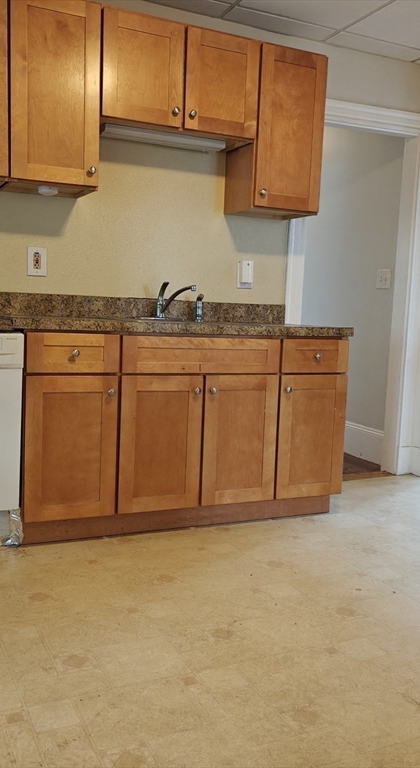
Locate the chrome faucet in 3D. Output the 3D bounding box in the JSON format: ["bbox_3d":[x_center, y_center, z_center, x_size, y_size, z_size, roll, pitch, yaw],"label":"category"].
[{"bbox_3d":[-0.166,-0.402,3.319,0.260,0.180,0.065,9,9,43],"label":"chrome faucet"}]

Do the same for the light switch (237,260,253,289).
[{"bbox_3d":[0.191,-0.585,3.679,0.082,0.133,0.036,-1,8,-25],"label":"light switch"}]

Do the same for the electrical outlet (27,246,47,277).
[{"bbox_3d":[-0.819,-0.578,3.231,0.088,0.130,0.010,-1,8,-25],"label":"electrical outlet"}]

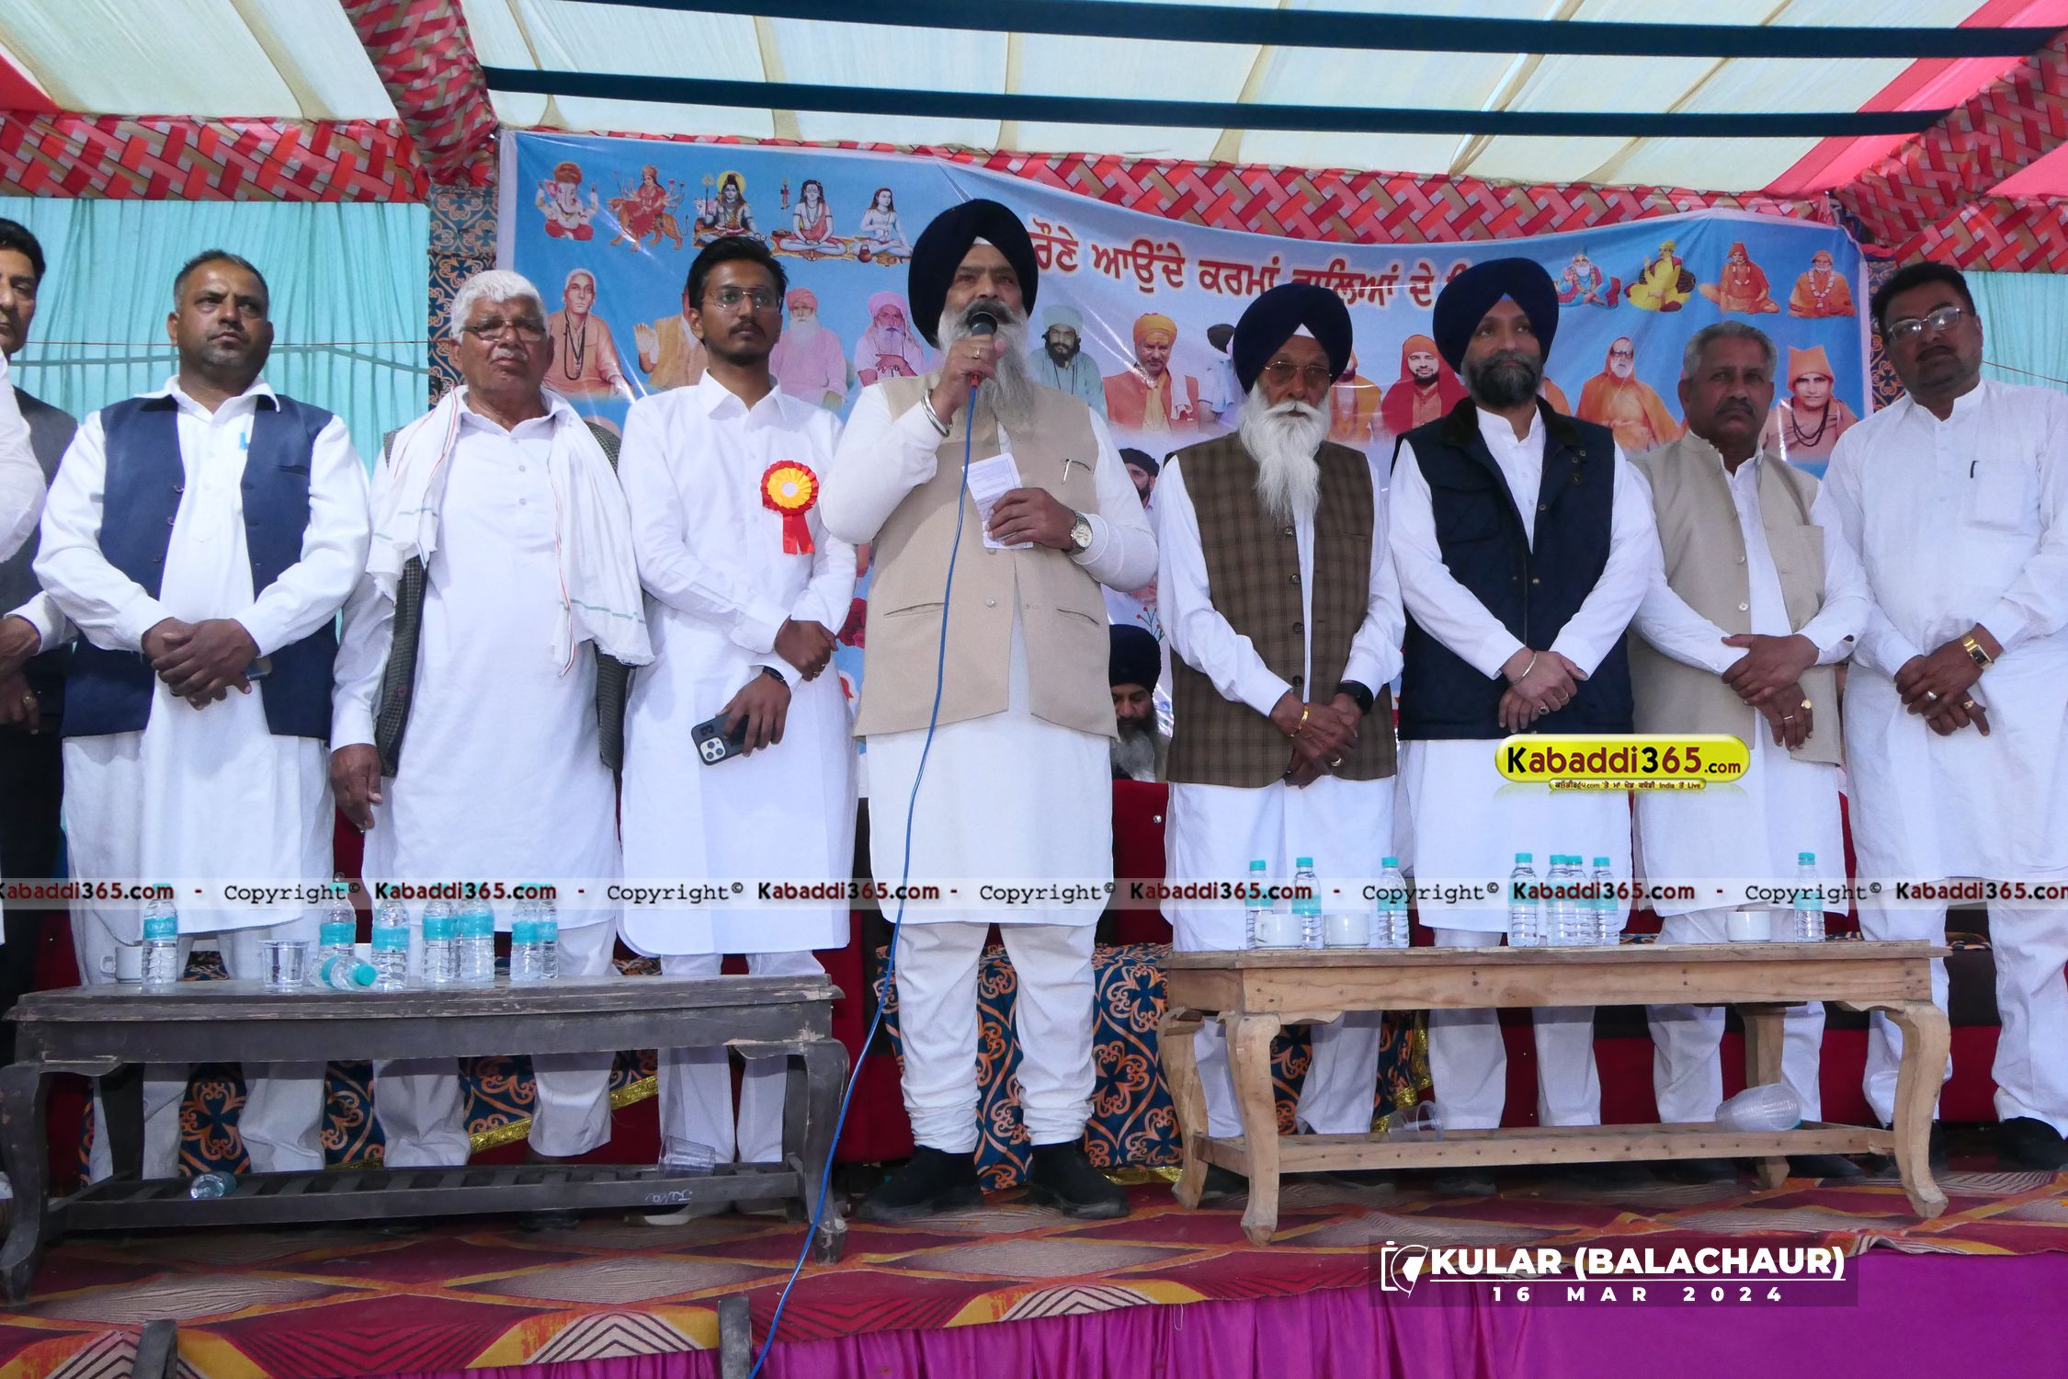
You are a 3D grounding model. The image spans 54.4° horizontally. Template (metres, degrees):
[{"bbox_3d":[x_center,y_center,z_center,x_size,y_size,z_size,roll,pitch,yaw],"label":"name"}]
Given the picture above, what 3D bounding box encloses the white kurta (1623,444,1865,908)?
[{"bbox_3d":[1.398,-0.043,3.965,0.470,0.930,0.340,-2,-7,6],"label":"white kurta"}]

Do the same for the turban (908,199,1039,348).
[{"bbox_3d":[-0.112,-0.767,3.700,0.230,0.235,0.260,0,-10,-15],"label":"turban"}]

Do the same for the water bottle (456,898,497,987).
[{"bbox_3d":[-0.827,0.364,2.980,0.051,0.160,0.051,-1,-7,0],"label":"water bottle"}]

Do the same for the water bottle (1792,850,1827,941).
[{"bbox_3d":[1.386,0.372,3.600,0.057,0.162,0.057,-1,-6,0],"label":"water bottle"}]

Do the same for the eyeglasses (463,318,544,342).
[{"bbox_3d":[-0.987,-0.649,3.736,0.140,0.042,0.140,1,-5,-20],"label":"eyeglasses"}]

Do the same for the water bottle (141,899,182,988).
[{"bbox_3d":[-1.325,0.371,3.050,0.054,0.155,0.054,-1,-7,0],"label":"water bottle"}]

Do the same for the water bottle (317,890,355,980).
[{"bbox_3d":[-1.084,0.382,3.130,0.057,0.162,0.057,-1,-6,0],"label":"water bottle"}]

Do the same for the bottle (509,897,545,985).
[{"bbox_3d":[-0.795,0.384,3.160,0.054,0.155,0.054,-1,-7,0],"label":"bottle"}]

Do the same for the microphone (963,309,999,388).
[{"bbox_3d":[-0.093,-0.587,3.470,0.050,0.175,0.050,5,-30,0],"label":"microphone"}]

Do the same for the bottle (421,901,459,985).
[{"bbox_3d":[-0.903,0.372,3.050,0.051,0.160,0.051,-1,-7,0],"label":"bottle"}]

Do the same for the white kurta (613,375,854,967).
[{"bbox_3d":[-0.537,-0.065,3.631,0.450,1.067,0.340,1,-7,-16],"label":"white kurta"}]

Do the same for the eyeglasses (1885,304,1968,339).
[{"bbox_3d":[1.787,-0.714,4.011,0.138,0.045,0.140,-15,-14,26],"label":"eyeglasses"}]

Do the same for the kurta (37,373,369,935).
[{"bbox_3d":[-1.521,-0.077,3.667,0.550,1.043,0.380,2,-8,-20],"label":"kurta"}]

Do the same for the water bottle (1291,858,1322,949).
[{"bbox_3d":[0.475,0.371,3.500,0.057,0.162,0.057,-1,-6,0],"label":"water bottle"}]

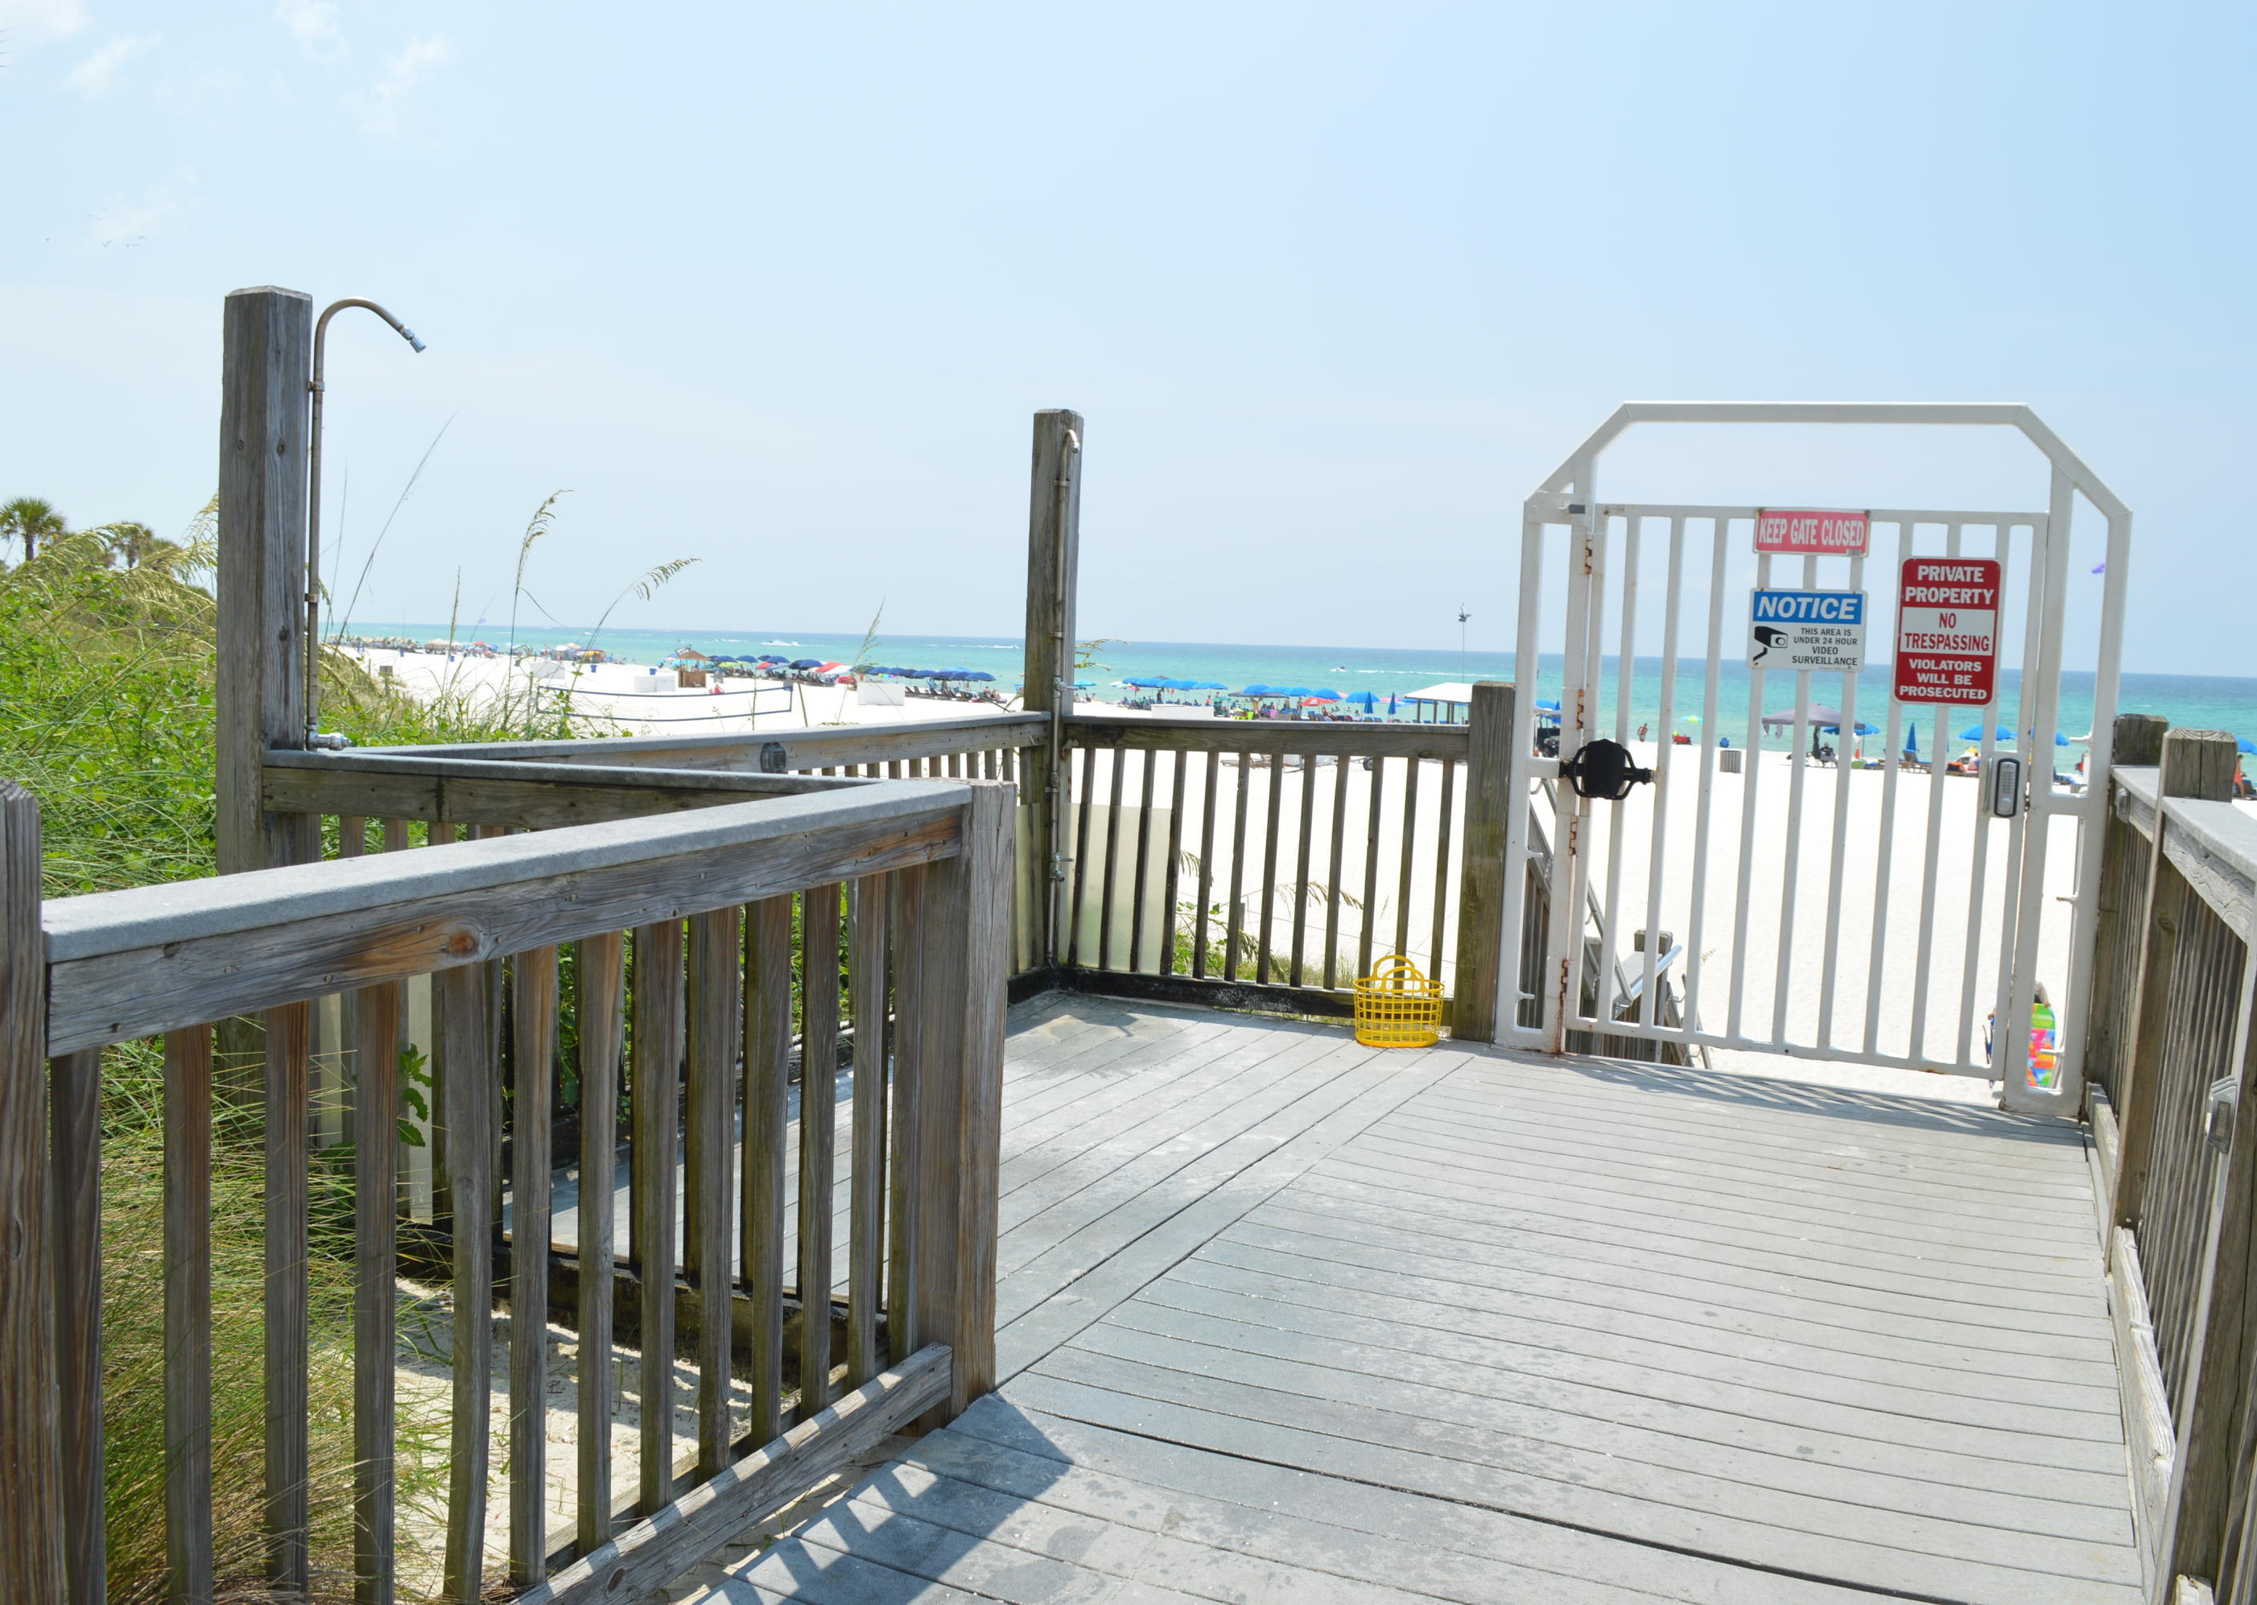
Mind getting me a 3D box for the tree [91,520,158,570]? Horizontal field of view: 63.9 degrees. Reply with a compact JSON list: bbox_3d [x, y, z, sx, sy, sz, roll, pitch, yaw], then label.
[{"bbox_3d":[-41.766,-8.704,75.629,2.600,6.032,2.600,-1,6,-29],"label":"tree"}]

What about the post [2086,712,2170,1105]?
[{"bbox_3d":[2.982,0.352,5.405,0.140,1.228,0.140,4,6,26],"label":"post"}]

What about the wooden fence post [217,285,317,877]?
[{"bbox_3d":[-2.084,-0.148,4.359,0.140,2.126,0.140,5,5,22],"label":"wooden fence post"}]

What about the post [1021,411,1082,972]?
[{"bbox_3d":[-0.299,-0.387,7.044,0.140,2.227,0.140,4,6,25],"label":"post"}]

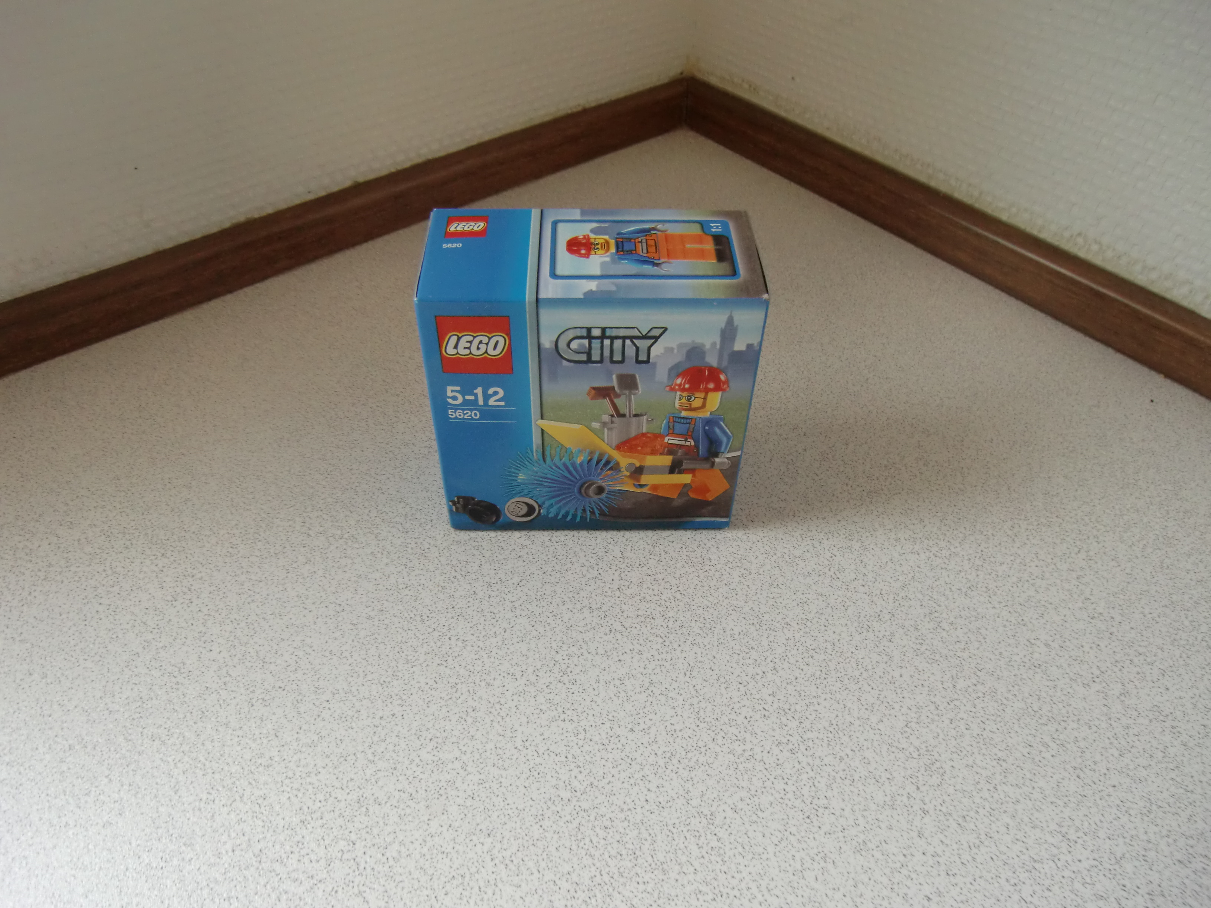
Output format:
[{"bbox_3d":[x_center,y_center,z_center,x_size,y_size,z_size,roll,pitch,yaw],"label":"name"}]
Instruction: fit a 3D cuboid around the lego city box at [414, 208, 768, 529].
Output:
[{"bbox_3d":[-0.004,-0.024,0.265,0.092,0.092,0.045,0,45,-2],"label":"lego city box"}]

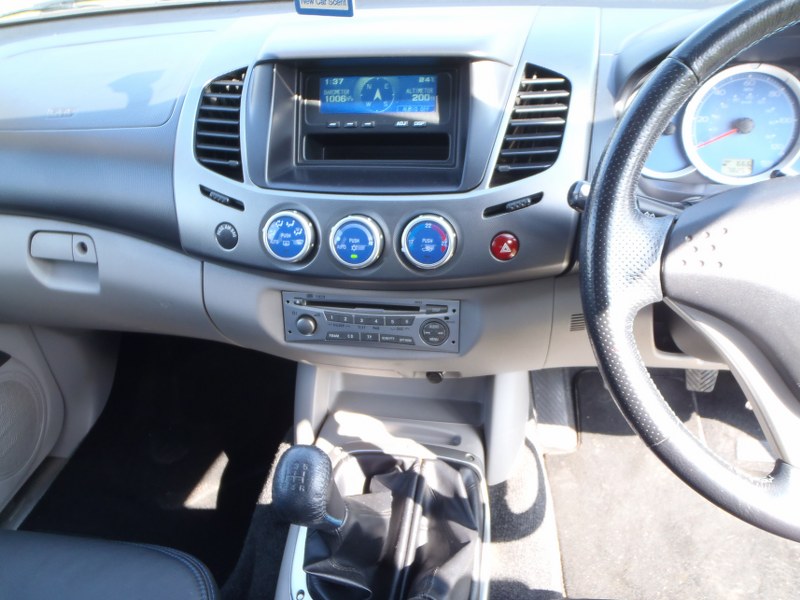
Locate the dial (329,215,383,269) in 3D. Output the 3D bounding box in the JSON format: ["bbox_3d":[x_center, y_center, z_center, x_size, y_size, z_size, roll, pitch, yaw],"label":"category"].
[{"bbox_3d":[-0.040,-0.054,0.598,0.050,0.050,0.022,3,2,10],"label":"dial"}]

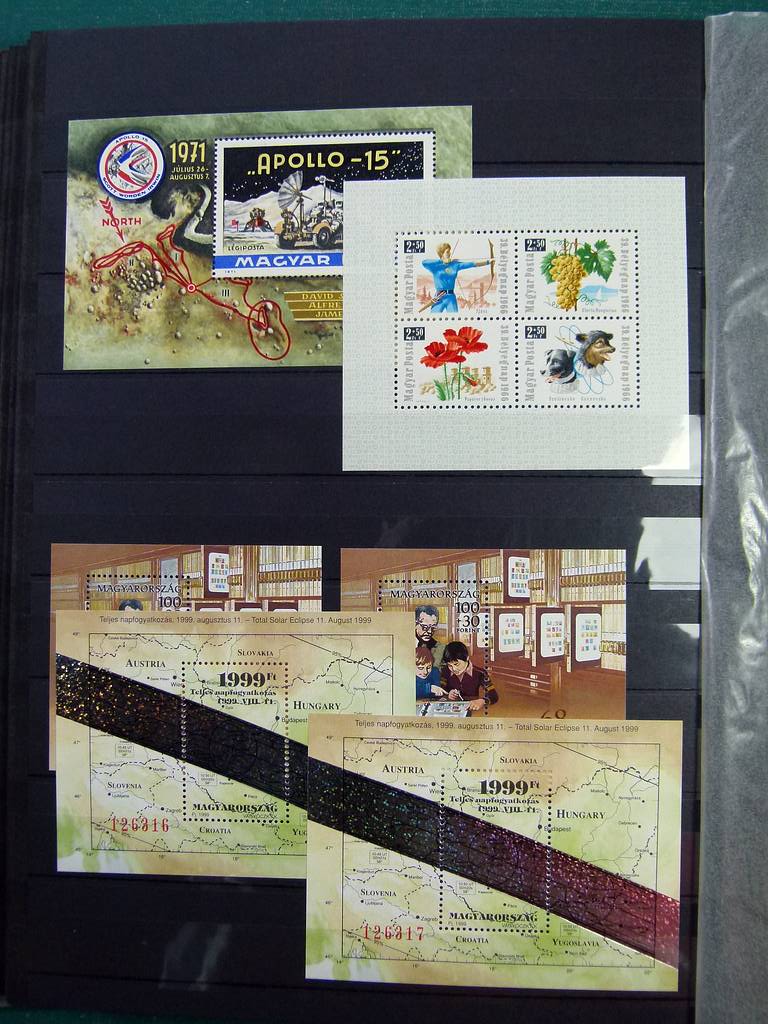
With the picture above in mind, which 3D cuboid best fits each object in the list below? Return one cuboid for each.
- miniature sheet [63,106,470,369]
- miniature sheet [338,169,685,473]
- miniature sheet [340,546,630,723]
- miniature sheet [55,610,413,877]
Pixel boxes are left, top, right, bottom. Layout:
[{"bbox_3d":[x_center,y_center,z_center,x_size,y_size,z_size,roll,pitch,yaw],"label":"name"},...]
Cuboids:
[{"bbox_3d":[-0.034,-0.079,0.308,0.119,0.001,0.075,0,89,4],"label":"miniature sheet"},{"bbox_3d":[0.037,-0.054,0.302,0.097,0.001,0.083,0,89,4],"label":"miniature sheet"},{"bbox_3d":[0.028,0.044,0.300,0.080,0.001,0.066,0,89,4],"label":"miniature sheet"},{"bbox_3d":[-0.043,0.067,0.305,0.105,0.001,0.076,0,89,4],"label":"miniature sheet"}]

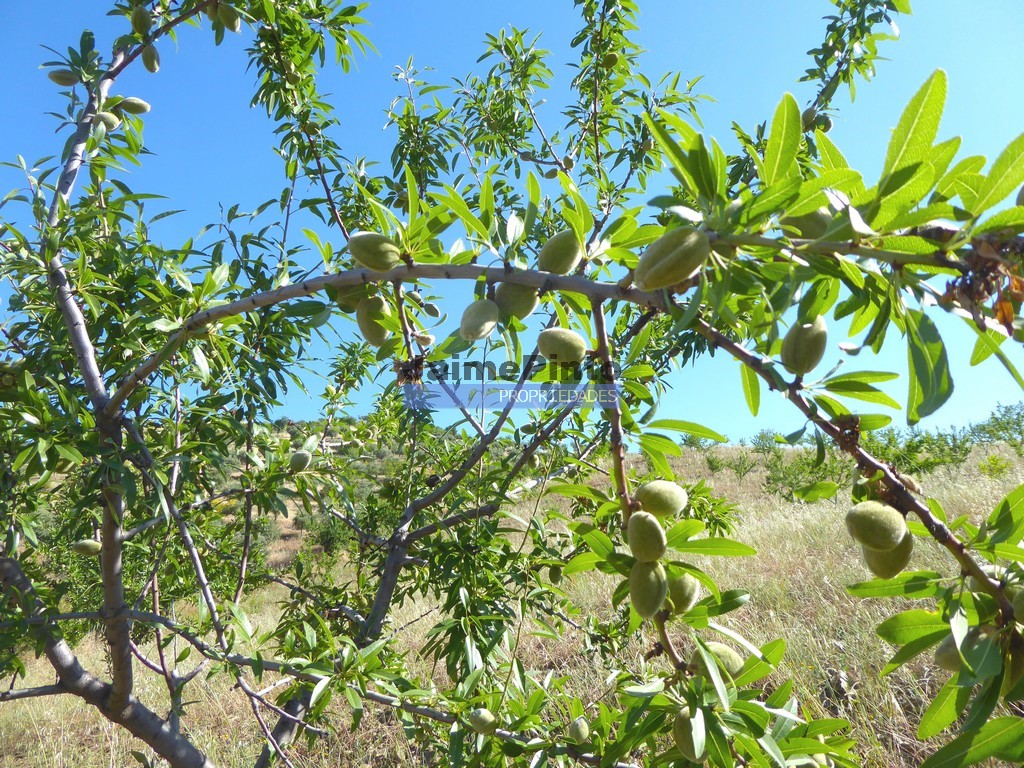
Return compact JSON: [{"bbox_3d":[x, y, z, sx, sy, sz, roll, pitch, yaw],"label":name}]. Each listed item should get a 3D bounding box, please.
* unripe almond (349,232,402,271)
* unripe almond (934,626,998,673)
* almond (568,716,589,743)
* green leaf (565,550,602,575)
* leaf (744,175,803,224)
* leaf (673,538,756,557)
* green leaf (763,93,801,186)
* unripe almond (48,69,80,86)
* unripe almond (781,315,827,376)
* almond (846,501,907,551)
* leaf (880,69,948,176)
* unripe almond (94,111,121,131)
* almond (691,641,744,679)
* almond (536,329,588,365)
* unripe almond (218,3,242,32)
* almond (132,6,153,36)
[{"bbox_3d":[-0.103,-0.100,0.560,0.041,0.026,0.026,19,6,-13],"label":"unripe almond"},{"bbox_3d":[0.296,0.171,0.480,0.041,0.028,0.027,-16,-25,14],"label":"unripe almond"},{"bbox_3d":[0.094,0.491,1.050,0.027,0.038,0.026,3,-6,0],"label":"almond"},{"bbox_3d":[0.055,0.133,0.550,0.042,0.018,0.006,-17,-48,1],"label":"green leaf"},{"bbox_3d":[0.141,-0.100,0.400,0.041,0.013,0.006,-38,-22,12],"label":"leaf"},{"bbox_3d":[0.144,0.117,0.530,0.060,0.018,0.005,-1,-50,15],"label":"leaf"},{"bbox_3d":[0.152,-0.138,0.420,0.021,0.058,0.006,11,-6,6],"label":"green leaf"},{"bbox_3d":[-0.576,-0.394,0.950,0.038,0.021,0.025,1,19,-32],"label":"unripe almond"},{"bbox_3d":[0.192,-0.026,0.485,0.029,0.042,0.027,11,7,21],"label":"unripe almond"},{"bbox_3d":[0.237,0.092,0.480,0.040,0.030,0.028,15,0,-6],"label":"almond"},{"bbox_3d":[0.182,-0.112,0.340,0.020,0.070,0.006,12,26,-9],"label":"leaf"},{"bbox_3d":[-0.520,-0.339,0.950,0.038,0.023,0.022,14,0,-12],"label":"unripe almond"},{"bbox_3d":[0.153,0.206,0.550,0.041,0.028,0.027,15,-16,8],"label":"almond"},{"bbox_3d":[0.039,-0.029,0.570,0.041,0.028,0.027,16,0,0],"label":"almond"},{"bbox_3d":[-0.366,-0.475,0.960,0.023,0.041,0.021,-37,-3,-6],"label":"unripe almond"},{"bbox_3d":[-0.475,-0.466,0.950,0.024,0.038,0.022,-16,-3,-9],"label":"almond"}]

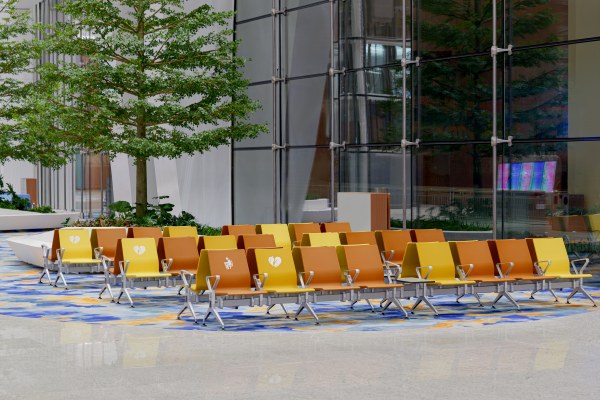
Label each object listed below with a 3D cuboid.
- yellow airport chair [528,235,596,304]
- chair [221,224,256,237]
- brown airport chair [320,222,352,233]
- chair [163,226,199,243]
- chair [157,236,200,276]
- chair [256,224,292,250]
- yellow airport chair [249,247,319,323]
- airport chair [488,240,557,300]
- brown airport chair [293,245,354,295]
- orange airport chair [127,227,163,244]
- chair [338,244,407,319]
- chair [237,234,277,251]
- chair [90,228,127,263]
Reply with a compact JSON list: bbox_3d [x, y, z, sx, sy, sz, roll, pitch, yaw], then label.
[{"bbox_3d":[3.404,0.939,18.387,0.576,0.859,0.620,-1,2,-27],"label":"yellow airport chair"},{"bbox_3d":[-0.824,0.846,22.869,0.576,0.859,0.620,-1,2,-27],"label":"chair"},{"bbox_3d":[0.742,0.817,23.755,0.612,0.852,0.750,-1,2,-27],"label":"brown airport chair"},{"bbox_3d":[-1.749,0.863,22.406,0.576,0.859,0.620,-1,2,-27],"label":"chair"},{"bbox_3d":[-1.521,0.944,19.201,0.576,0.859,0.620,-1,2,-26],"label":"chair"},{"bbox_3d":[-0.328,0.836,23.211,0.612,0.852,0.750,-1,2,-27],"label":"chair"},{"bbox_3d":[-0.187,1.006,16.551,0.576,0.859,0.620,-1,2,-27],"label":"yellow airport chair"},{"bbox_3d":[2.833,0.951,18.188,0.612,0.852,0.750,-1,2,-27],"label":"airport chair"},{"bbox_3d":[0.308,0.996,16.904,0.612,0.852,0.750,-1,2,-27],"label":"brown airport chair"},{"bbox_3d":[-2.285,0.872,22.137,0.576,0.859,0.620,-1,2,-27],"label":"orange airport chair"},{"bbox_3d":[0.881,0.986,17.097,0.576,0.859,0.620,-1,2,-27],"label":"chair"},{"bbox_3d":[-0.493,0.925,19.800,0.612,0.852,0.750,-1,2,-27],"label":"chair"},{"bbox_3d":[-2.822,0.882,21.869,0.576,0.859,0.620,-1,2,-27],"label":"chair"}]

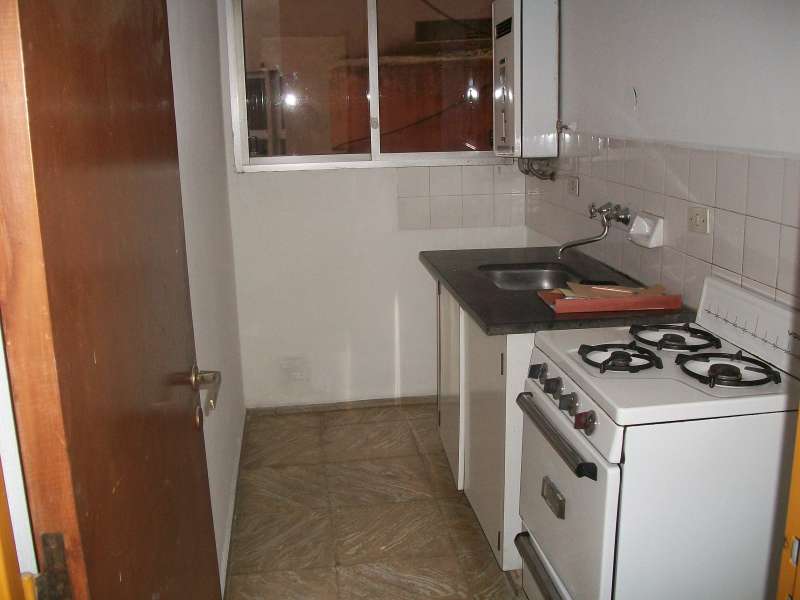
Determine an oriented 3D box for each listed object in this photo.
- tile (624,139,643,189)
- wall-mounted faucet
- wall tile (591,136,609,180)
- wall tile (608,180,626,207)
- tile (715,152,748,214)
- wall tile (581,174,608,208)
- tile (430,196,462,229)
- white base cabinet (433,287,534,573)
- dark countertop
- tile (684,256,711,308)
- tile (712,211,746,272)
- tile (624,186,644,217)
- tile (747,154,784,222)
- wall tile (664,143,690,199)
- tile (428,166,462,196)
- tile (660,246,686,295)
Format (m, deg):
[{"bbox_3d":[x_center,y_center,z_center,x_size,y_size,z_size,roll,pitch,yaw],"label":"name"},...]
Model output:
[{"bbox_3d":[0.767,-0.443,2.410,0.010,0.152,0.141,-3,16,-8],"label":"tile"},{"bbox_3d":[0.649,-0.237,2.534,0.210,0.180,0.270,-3,15,-8],"label":"wall-mounted faucet"},{"bbox_3d":[0.716,-0.513,2.664,0.010,0.150,0.145,-3,15,-8],"label":"wall tile"},{"bbox_3d":[0.732,-0.324,2.507,0.012,0.150,0.150,-3,15,-7],"label":"wall tile"},{"bbox_3d":[0.836,-0.303,1.879,0.010,0.150,0.145,-3,15,-8],"label":"tile"},{"bbox_3d":[0.715,-0.360,2.646,0.012,0.150,0.150,-3,15,-7],"label":"wall tile"},{"bbox_3d":[0.220,-0.412,3.483,0.152,0.150,0.010,-3,16,-8],"label":"tile"},{"bbox_3d":[0.500,0.325,2.641,0.540,0.760,0.970,-3,15,-8],"label":"white base cabinet"},{"bbox_3d":[0.460,-0.059,2.544,0.609,0.039,1.015,-3,16,-8],"label":"dark countertop"},{"bbox_3d":[0.825,-0.042,2.069,0.010,0.150,0.145,-3,15,-8],"label":"tile"},{"bbox_3d":[0.857,-0.154,1.920,0.010,0.152,0.141,-3,16,-8],"label":"tile"},{"bbox_3d":[0.760,-0.294,2.433,0.010,0.150,0.145,-3,15,-8],"label":"tile"},{"bbox_3d":[0.811,-0.249,1.634,0.012,0.150,0.150,-3,15,-7],"label":"tile"},{"bbox_3d":[0.773,-0.358,2.052,0.012,0.150,0.150,-3,15,-7],"label":"wall tile"},{"bbox_3d":[0.215,-0.553,3.445,0.152,0.150,0.010,-3,16,-8],"label":"tile"},{"bbox_3d":[0.805,-0.077,2.200,0.010,0.150,0.145,-3,15,-8],"label":"tile"}]

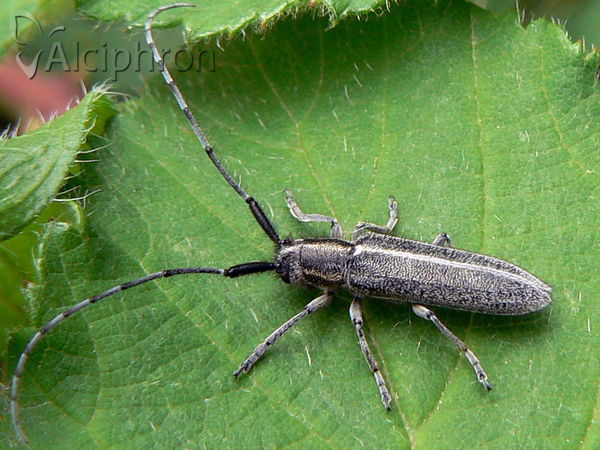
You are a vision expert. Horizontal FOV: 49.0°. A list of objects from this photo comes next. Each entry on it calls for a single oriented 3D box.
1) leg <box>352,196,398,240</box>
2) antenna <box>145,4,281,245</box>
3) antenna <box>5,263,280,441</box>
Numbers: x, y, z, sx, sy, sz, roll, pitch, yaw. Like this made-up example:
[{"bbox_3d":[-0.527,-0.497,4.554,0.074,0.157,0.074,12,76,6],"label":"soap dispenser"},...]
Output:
[{"bbox_3d":[0.003,0.000,0.027,0.002,0.001,0.002,0,60,0],"label":"leg"},{"bbox_3d":[-0.004,-0.005,0.028,0.003,0.002,0.013,-17,62,-10],"label":"antenna"},{"bbox_3d":[-0.006,0.004,0.025,0.011,0.001,0.003,-32,65,-17],"label":"antenna"}]

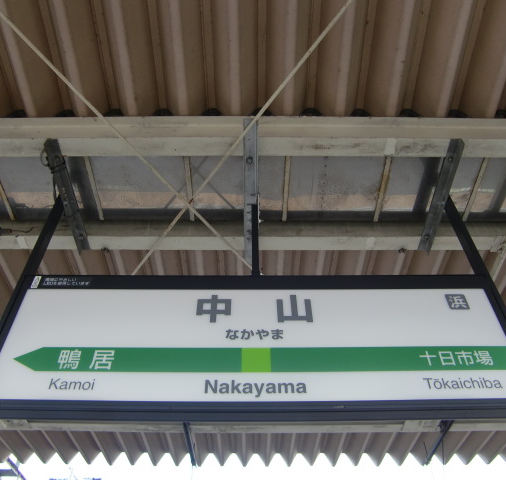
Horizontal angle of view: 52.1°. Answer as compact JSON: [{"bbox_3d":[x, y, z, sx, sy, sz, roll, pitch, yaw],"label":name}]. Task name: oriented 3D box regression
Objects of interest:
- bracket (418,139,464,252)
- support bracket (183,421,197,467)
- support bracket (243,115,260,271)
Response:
[{"bbox_3d":[0.996,-0.198,2.768,0.054,0.054,0.747,0,-48,-1],"label":"bracket"},{"bbox_3d":[-0.577,1.847,4.710,0.050,0.050,0.940,0,-48,-1],"label":"support bracket"},{"bbox_3d":[-0.016,-0.182,2.761,0.068,0.067,0.999,0,-48,-1],"label":"support bracket"}]

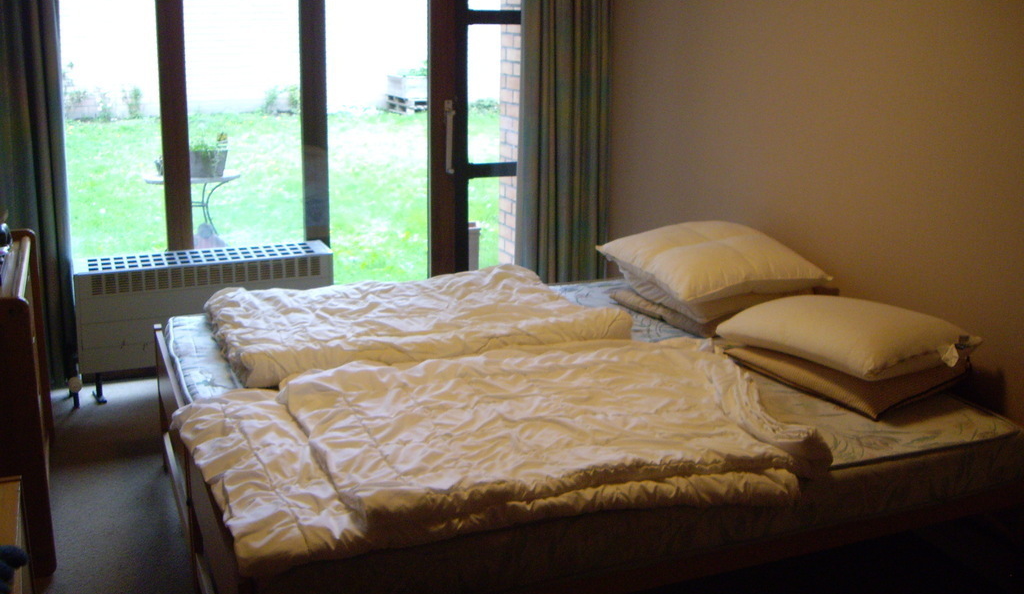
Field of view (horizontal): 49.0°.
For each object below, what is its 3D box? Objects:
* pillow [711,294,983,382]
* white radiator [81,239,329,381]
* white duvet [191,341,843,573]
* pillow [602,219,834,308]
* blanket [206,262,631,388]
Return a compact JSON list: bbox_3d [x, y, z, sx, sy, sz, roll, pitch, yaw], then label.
[{"bbox_3d":[0.965,0.088,3.210,0.560,0.145,0.520,-11,19,-38],"label":"pillow"},{"bbox_3d":[-1.281,0.032,4.748,1.030,0.430,0.240,-5,16,-22],"label":"white radiator"},{"bbox_3d":[-0.035,0.304,2.704,1.420,0.150,0.900,-4,16,-18],"label":"white duvet"},{"bbox_3d":[0.698,-0.113,3.814,0.580,0.170,0.620,-6,17,-26],"label":"pillow"},{"bbox_3d":[-0.297,0.038,3.606,1.240,0.150,0.720,-5,16,-22],"label":"blanket"}]

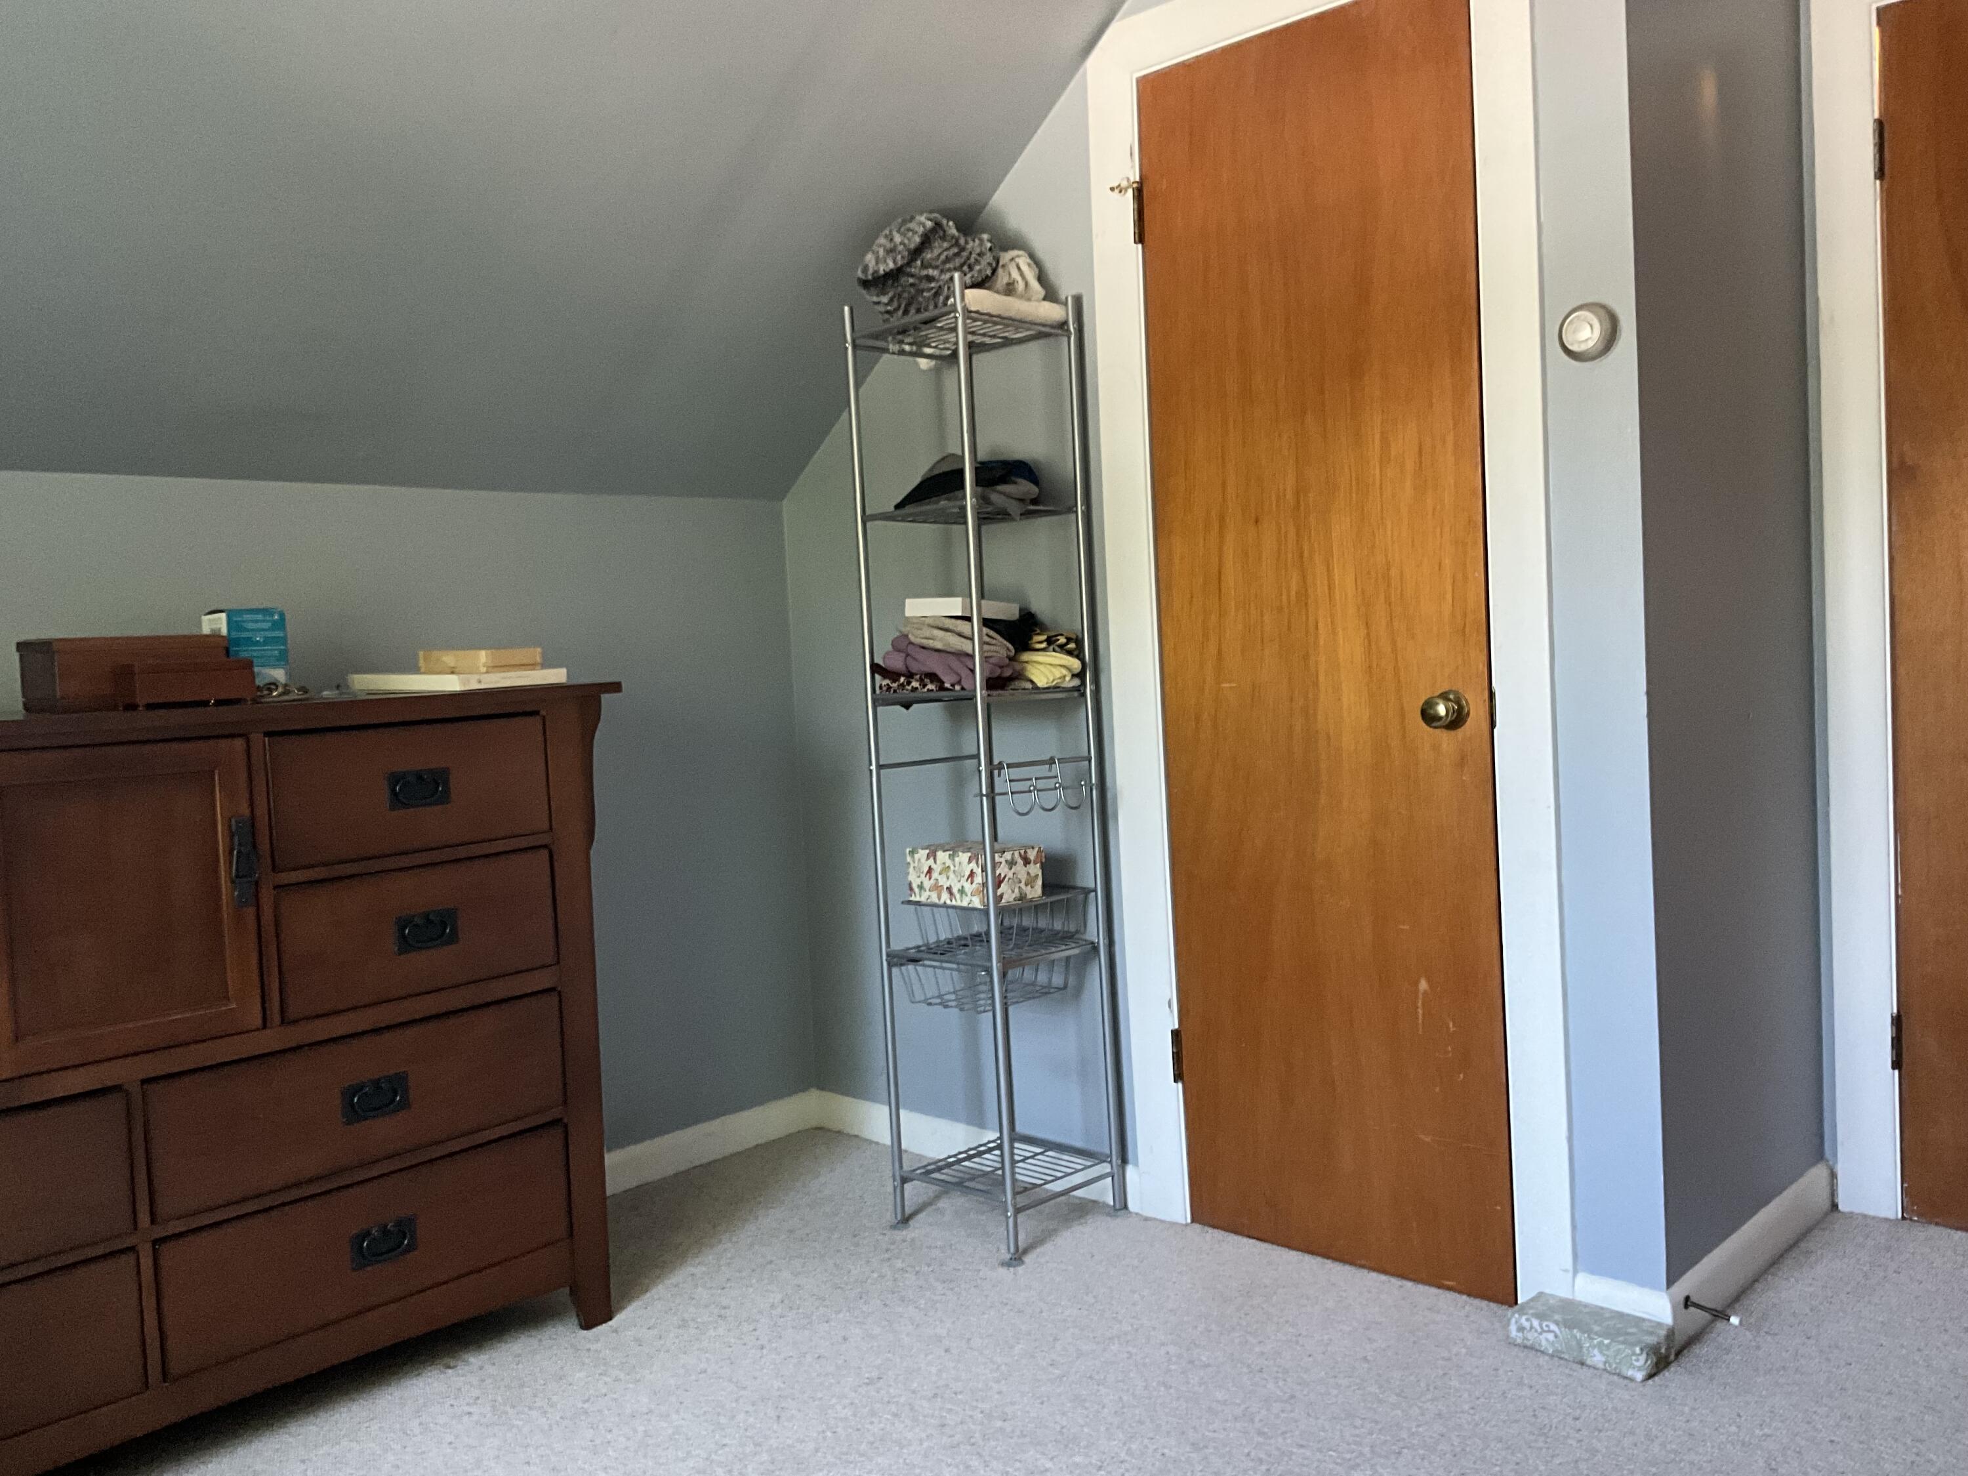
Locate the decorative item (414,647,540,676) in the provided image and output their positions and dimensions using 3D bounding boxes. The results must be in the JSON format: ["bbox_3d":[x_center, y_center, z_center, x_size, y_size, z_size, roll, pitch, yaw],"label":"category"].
[{"bbox_3d":[-0.842,-0.126,2.758,0.152,0.038,0.122,-1,4,30],"label":"decorative item"}]

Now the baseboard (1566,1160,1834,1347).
[{"bbox_3d":[1.161,0.794,2.614,0.148,0.096,0.732,0,5,44],"label":"baseboard"}]

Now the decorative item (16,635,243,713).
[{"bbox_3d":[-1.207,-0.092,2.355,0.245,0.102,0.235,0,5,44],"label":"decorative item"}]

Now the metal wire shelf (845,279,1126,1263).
[{"bbox_3d":[0.006,0.055,2.960,0.308,1.655,0.314,0,5,45],"label":"metal wire shelf"}]

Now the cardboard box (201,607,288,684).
[{"bbox_3d":[-1.145,-0.124,2.549,0.099,0.141,0.089,0,5,44],"label":"cardboard box"}]

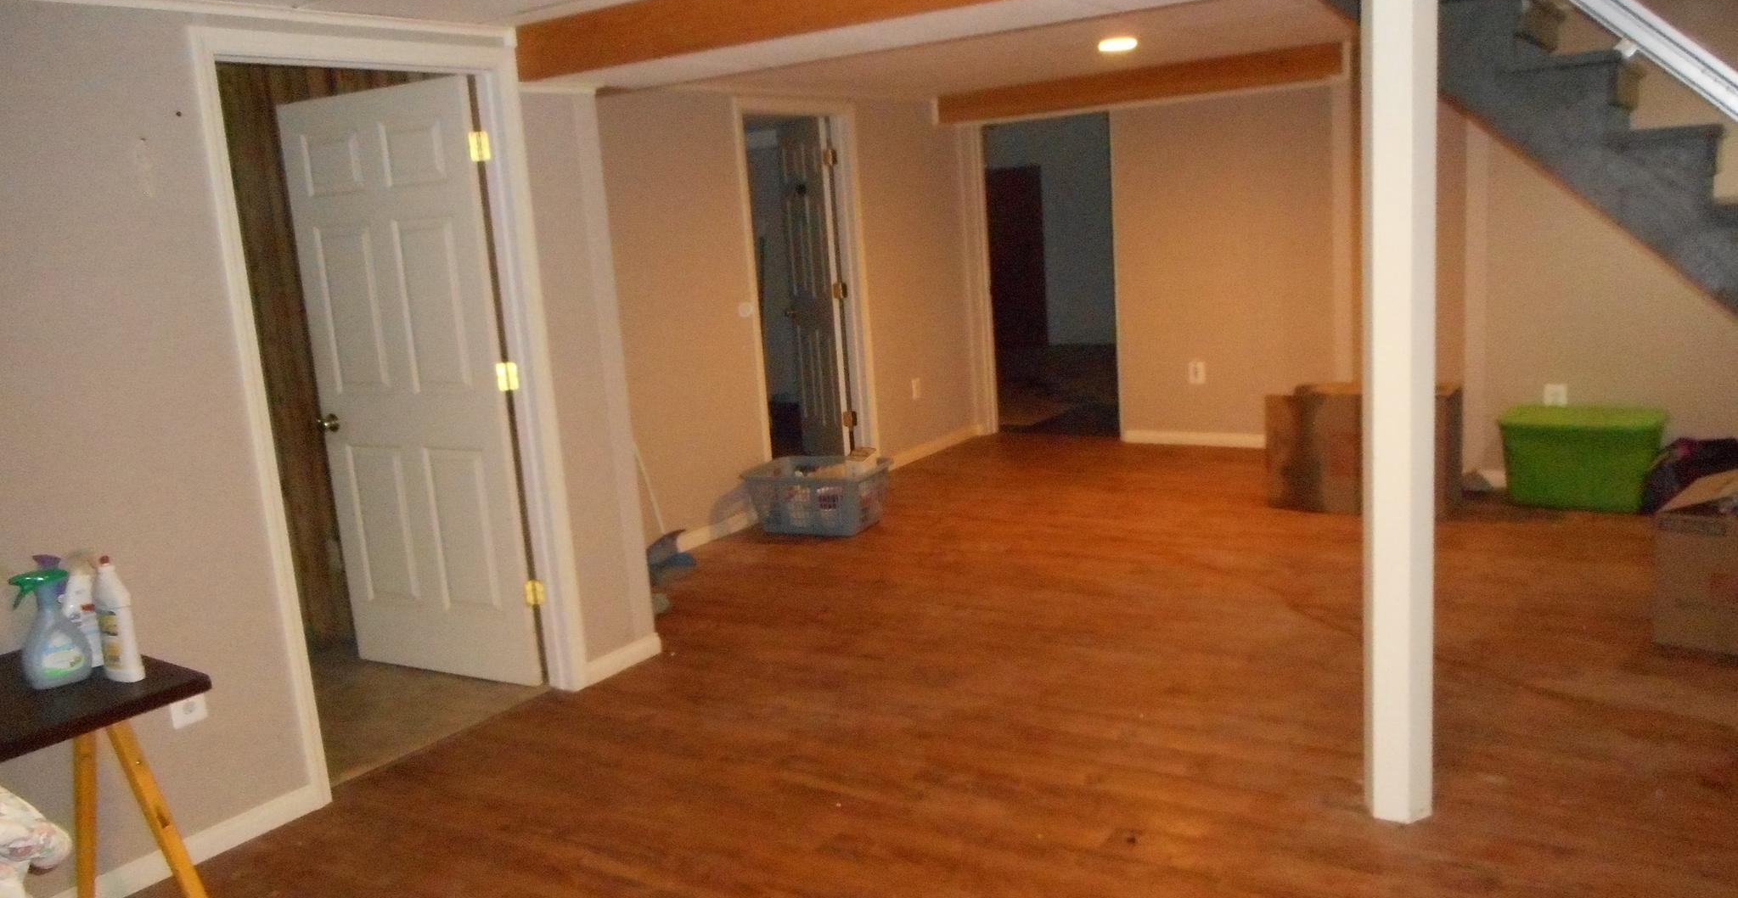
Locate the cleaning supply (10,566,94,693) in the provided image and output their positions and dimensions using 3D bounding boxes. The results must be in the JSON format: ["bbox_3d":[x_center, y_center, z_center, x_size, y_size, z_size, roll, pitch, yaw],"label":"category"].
[{"bbox_3d":[-1.731,0.376,2.651,0.135,0.240,0.075,-11,13,-32],"label":"cleaning supply"}]

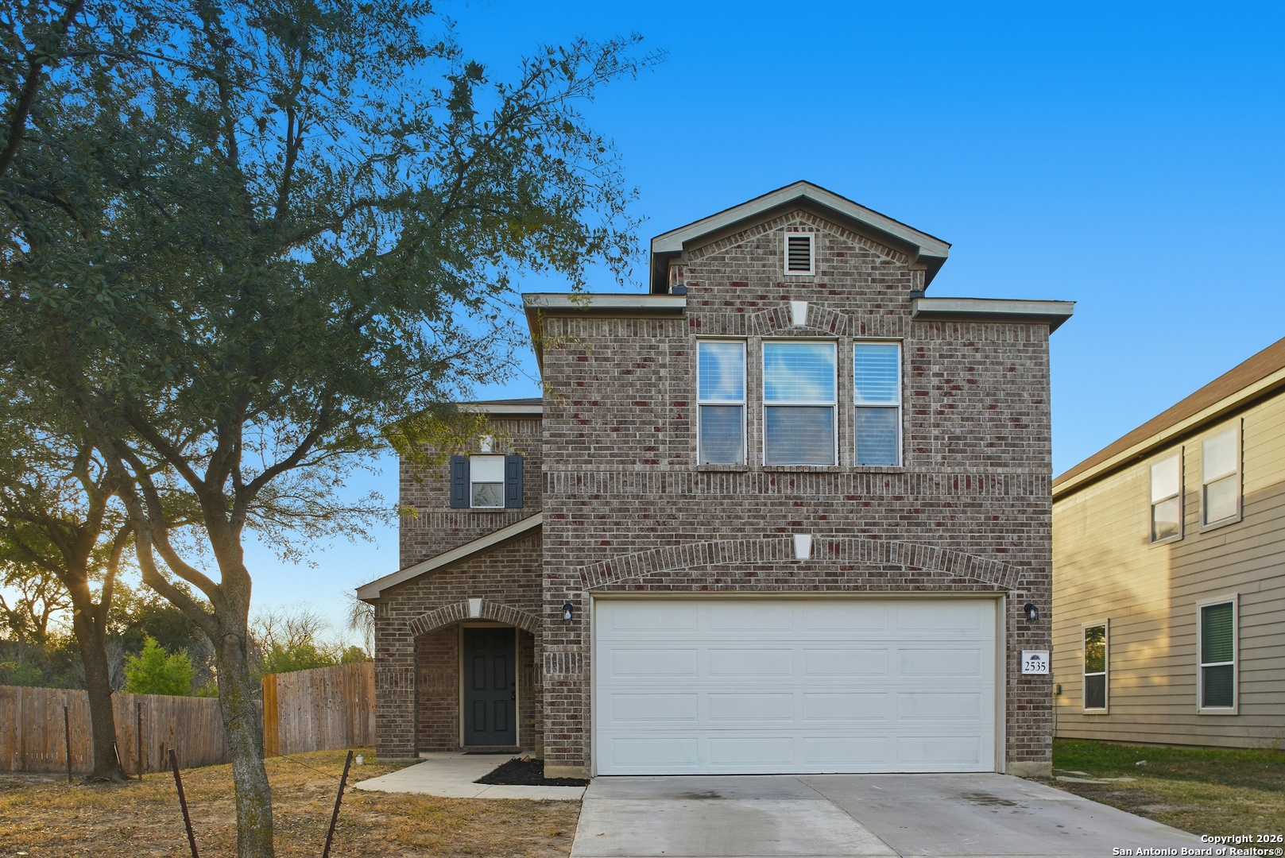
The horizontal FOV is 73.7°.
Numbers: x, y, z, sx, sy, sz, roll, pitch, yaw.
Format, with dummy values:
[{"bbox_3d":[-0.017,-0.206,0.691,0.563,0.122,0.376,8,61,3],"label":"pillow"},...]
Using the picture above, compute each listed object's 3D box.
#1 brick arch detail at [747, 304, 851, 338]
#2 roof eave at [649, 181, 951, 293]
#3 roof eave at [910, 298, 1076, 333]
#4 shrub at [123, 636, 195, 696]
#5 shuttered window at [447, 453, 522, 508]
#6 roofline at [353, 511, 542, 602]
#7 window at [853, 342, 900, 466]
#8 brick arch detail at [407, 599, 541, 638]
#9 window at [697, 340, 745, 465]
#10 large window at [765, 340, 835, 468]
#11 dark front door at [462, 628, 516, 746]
[{"bbox_3d":[1.961,-1.345,10.630,1.320,0.420,0.130,0,-5,-3],"label":"brick arch detail"},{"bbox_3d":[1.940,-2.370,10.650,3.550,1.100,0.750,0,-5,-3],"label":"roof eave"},{"bbox_3d":[4.347,-1.426,10.680,1.950,0.320,0.500,0,-5,-3],"label":"roof eave"},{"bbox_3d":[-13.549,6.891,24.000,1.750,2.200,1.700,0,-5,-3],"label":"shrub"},{"bbox_3d":[-2.796,0.941,15.300,1.310,0.970,0.120,0,-5,-3],"label":"shuttered window"},{"bbox_3d":[-3.017,2.001,13.450,2.850,1.350,0.500,0,-5,-3],"label":"roofline"},{"bbox_3d":[2.915,-0.313,10.680,0.600,1.520,0.130,0,-5,-3],"label":"window"},{"bbox_3d":[-2.686,3.014,13.650,2.150,0.620,0.220,0,-5,-3],"label":"brick arch detail"},{"bbox_3d":[0.973,-0.322,10.580,0.600,1.520,0.130,0,-5,-3],"label":"window"},{"bbox_3d":[1.947,-0.317,10.620,0.920,1.520,0.130,0,-5,-3],"label":"large window"},{"bbox_3d":[-2.697,4.530,15.050,0.960,2.070,0.120,0,-5,-3],"label":"dark front door"}]

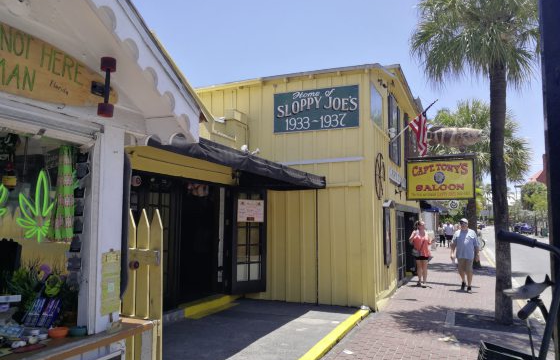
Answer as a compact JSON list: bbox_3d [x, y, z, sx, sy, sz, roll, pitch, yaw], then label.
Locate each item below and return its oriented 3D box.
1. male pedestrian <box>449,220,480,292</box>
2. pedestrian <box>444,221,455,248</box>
[{"bbox_3d":[4.379,1.766,10.375,0.680,1.698,0.500,-2,-6,22],"label":"male pedestrian"},{"bbox_3d":[10.388,3.326,26.849,0.600,1.666,0.420,-2,-6,22],"label":"pedestrian"}]

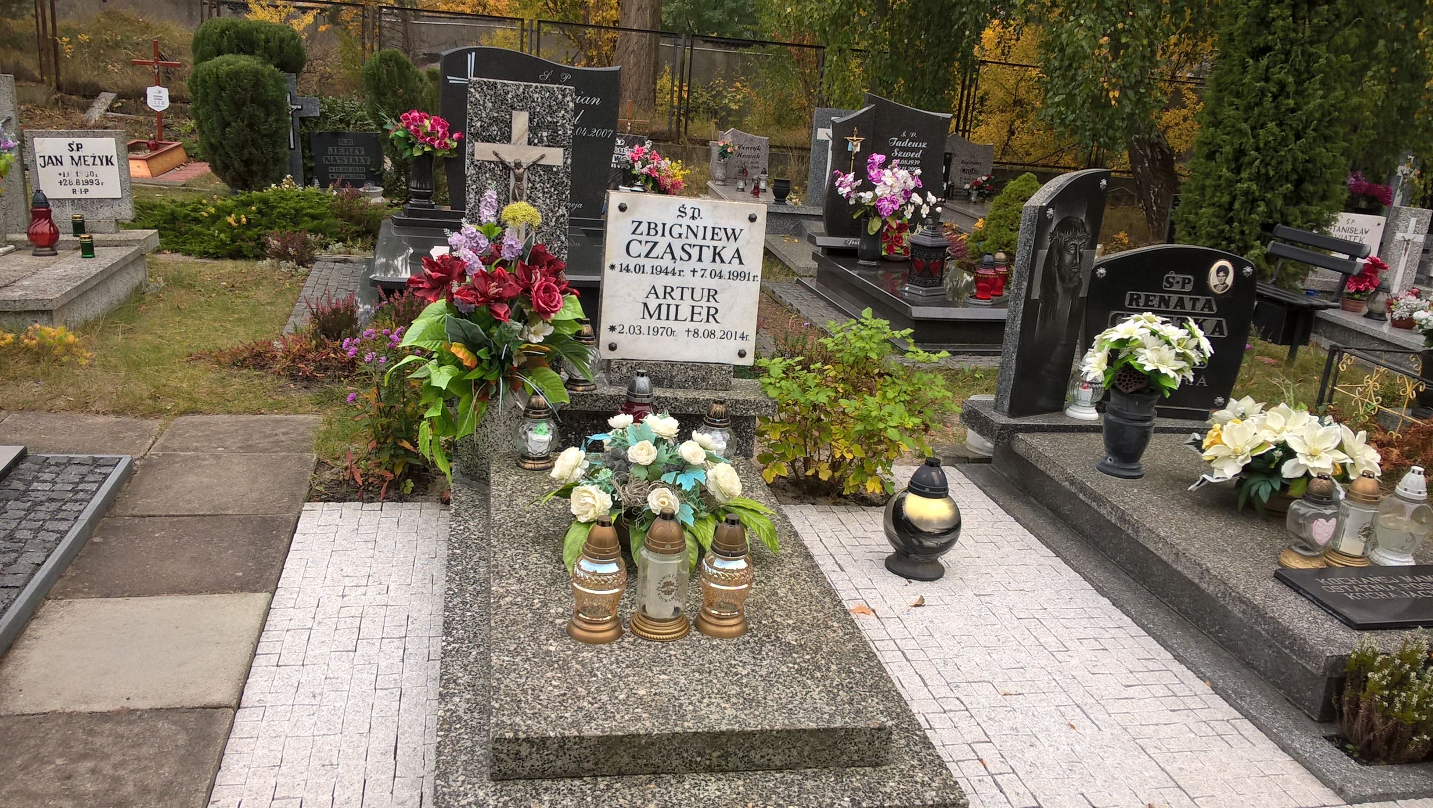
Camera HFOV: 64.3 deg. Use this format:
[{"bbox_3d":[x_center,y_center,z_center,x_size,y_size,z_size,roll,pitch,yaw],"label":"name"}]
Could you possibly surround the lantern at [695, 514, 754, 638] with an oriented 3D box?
[{"bbox_3d":[0.021,0.334,2.268,0.109,0.236,0.109,1,18,-13],"label":"lantern"}]

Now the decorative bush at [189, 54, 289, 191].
[{"bbox_3d":[-3.956,-2.332,9.450,0.820,1.140,0.820,2,16,-12],"label":"decorative bush"}]

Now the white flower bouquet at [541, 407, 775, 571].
[{"bbox_3d":[-0.137,0.173,2.727,0.550,0.310,0.450,2,16,-12],"label":"white flower bouquet"}]

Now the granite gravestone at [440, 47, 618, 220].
[{"bbox_3d":[-0.944,-1.363,5.781,0.838,0.813,0.100,2,16,-12],"label":"granite gravestone"}]

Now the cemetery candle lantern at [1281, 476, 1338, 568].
[{"bbox_3d":[1.569,0.297,2.987,0.135,0.250,0.120,3,16,-9],"label":"cemetery candle lantern"}]

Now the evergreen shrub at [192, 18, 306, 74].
[{"bbox_3d":[-4.459,-2.953,10.945,1.150,1.400,1.150,1,17,-13],"label":"evergreen shrub"}]

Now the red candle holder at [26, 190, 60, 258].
[{"bbox_3d":[-3.287,-0.886,5.567,0.138,0.295,0.138,1,18,-13],"label":"red candle holder"}]

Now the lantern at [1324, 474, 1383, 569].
[{"bbox_3d":[1.730,0.302,3.070,0.115,0.252,0.115,1,18,-13],"label":"lantern"}]

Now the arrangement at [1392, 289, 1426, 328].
[{"bbox_3d":[3.961,-0.544,6.530,0.200,0.230,0.200,1,18,-13],"label":"arrangement"}]

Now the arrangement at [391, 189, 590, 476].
[{"bbox_3d":[-0.601,-0.182,3.025,0.500,0.700,0.380,1,18,-13],"label":"arrangement"}]

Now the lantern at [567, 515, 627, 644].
[{"bbox_3d":[-0.229,0.331,2.205,0.109,0.237,0.109,1,18,-13],"label":"lantern"}]

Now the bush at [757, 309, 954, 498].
[{"bbox_3d":[0.410,-0.012,3.717,0.610,0.570,0.550,2,16,-12],"label":"bush"}]

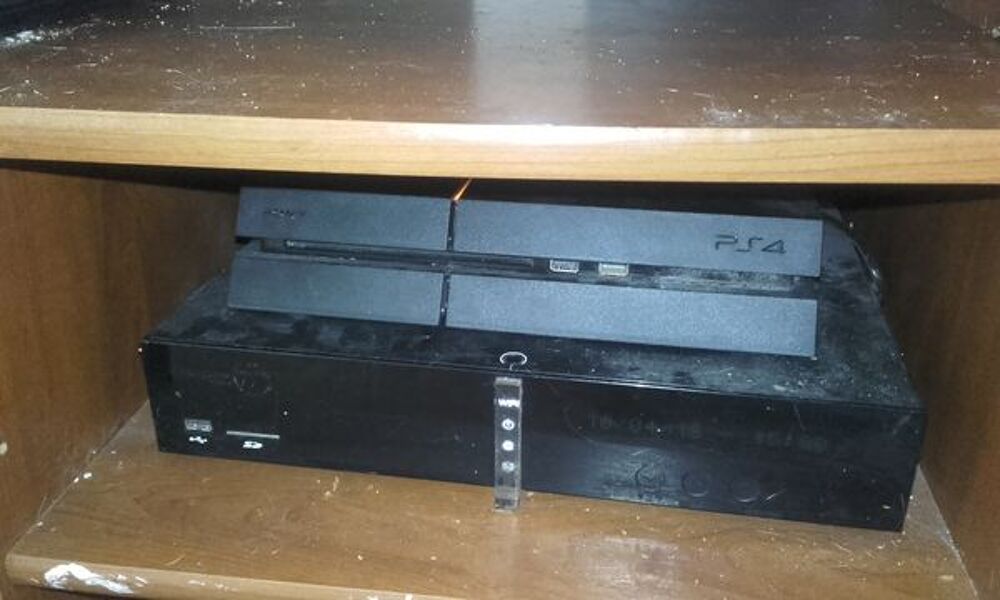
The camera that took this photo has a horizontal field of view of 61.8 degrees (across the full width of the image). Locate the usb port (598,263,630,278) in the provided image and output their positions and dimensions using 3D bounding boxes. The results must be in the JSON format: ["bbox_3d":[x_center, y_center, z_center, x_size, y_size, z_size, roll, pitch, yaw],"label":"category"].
[{"bbox_3d":[0.053,-0.016,0.390,0.014,0.006,0.009,4,26,10],"label":"usb port"}]

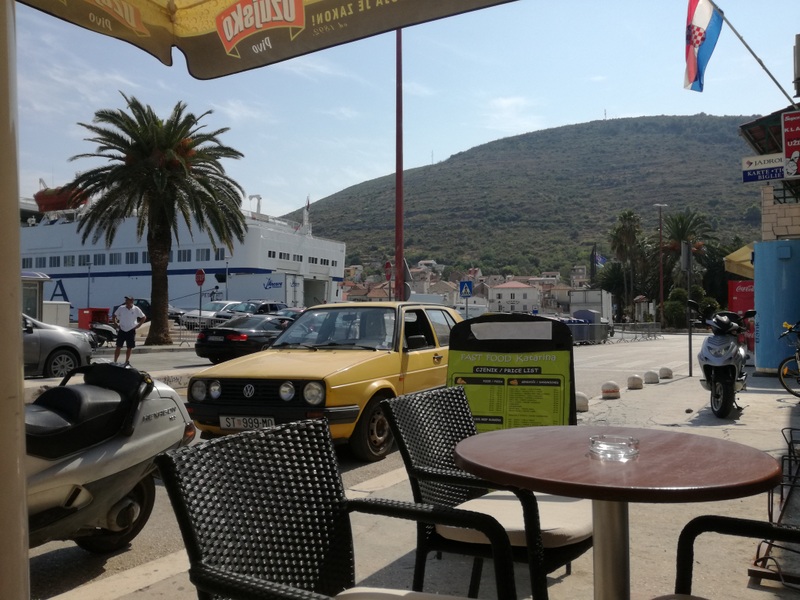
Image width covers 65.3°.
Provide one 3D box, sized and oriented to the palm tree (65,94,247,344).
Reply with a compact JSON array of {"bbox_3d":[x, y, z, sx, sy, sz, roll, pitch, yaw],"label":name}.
[{"bbox_3d":[-10.697,-3.522,27.300,7.900,10.900,7.900,0,-2,0],"label":"palm tree"}]

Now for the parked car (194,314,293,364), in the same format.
[{"bbox_3d":[-3.472,1.039,17.025,1.790,1.380,4.550,-1,-2,25],"label":"parked car"}]

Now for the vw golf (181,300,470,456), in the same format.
[{"bbox_3d":[-0.382,0.715,6.735,1.670,1.415,3.990,-1,-2,24],"label":"vw golf"}]

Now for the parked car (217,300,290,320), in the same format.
[{"bbox_3d":[-7.706,0.768,32.600,1.820,1.600,4.500,-1,-2,15],"label":"parked car"}]

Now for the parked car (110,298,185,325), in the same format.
[{"bbox_3d":[-13.556,0.725,33.500,4.300,1.480,1.750,0,-2,6],"label":"parked car"}]

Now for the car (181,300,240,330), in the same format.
[{"bbox_3d":[-9.453,0.780,31.800,1.760,1.470,4.300,-1,-2,14],"label":"car"}]

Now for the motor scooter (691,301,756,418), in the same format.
[{"bbox_3d":[3.838,0.675,7.403,0.720,1.260,1.850,-1,-2,31],"label":"motor scooter"}]

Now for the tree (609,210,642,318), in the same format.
[{"bbox_3d":[23.851,-3.438,66.000,3.700,11.900,3.700,0,-2,0],"label":"tree"}]

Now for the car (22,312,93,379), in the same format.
[{"bbox_3d":[-7.552,0.797,11.077,1.790,1.520,4.300,-1,-2,30],"label":"car"}]

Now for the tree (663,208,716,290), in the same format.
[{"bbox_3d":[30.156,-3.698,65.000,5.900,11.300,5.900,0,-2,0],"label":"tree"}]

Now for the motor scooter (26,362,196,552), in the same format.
[{"bbox_3d":[-1.812,0.663,2.732,0.740,1.240,1.980,-1,-2,31],"label":"motor scooter"}]

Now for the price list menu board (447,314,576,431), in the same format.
[{"bbox_3d":[0.566,0.614,3.220,0.660,1.100,0.550,-1,-2,11],"label":"price list menu board"}]

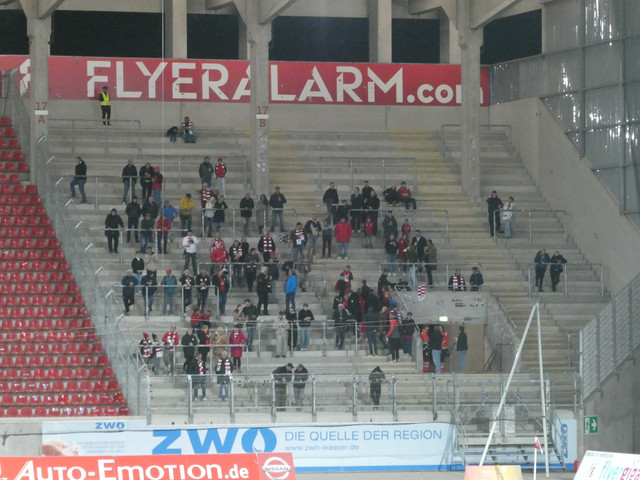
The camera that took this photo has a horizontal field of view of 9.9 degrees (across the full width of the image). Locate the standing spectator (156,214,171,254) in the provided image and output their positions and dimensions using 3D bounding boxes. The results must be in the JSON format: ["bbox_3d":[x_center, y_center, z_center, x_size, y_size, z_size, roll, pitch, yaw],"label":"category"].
[{"bbox_3d":[-5.977,-0.201,141.680,0.520,1.513,0.450,0,-1,-5],"label":"standing spectator"}]

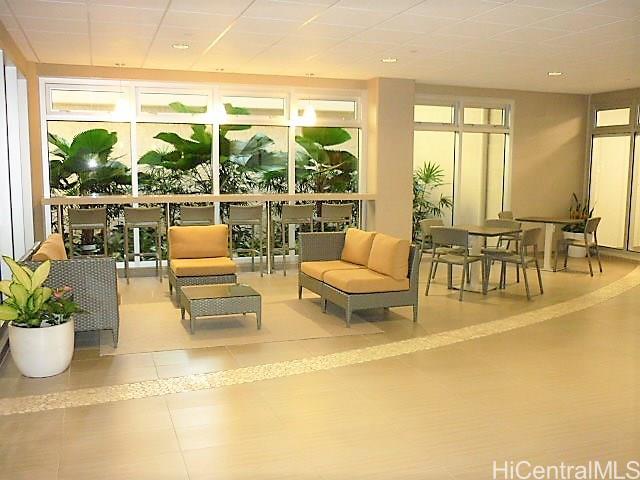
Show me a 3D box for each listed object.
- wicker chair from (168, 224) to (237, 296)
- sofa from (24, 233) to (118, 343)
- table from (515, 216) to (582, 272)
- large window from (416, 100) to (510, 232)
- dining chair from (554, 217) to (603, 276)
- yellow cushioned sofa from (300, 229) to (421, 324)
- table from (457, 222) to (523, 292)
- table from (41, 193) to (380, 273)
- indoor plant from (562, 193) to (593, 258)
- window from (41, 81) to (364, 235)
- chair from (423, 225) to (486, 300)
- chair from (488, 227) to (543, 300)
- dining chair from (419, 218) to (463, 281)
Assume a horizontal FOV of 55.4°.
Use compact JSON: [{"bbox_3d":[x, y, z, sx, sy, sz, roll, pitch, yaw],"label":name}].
[{"bbox_3d":[-1.353,0.268,6.942,0.650,0.820,0.740,-1,7,-15],"label":"wicker chair"},{"bbox_3d":[-2.207,0.420,5.546,0.740,0.820,1.360,-2,7,-17],"label":"sofa"},{"bbox_3d":[3.384,0.073,9.003,0.760,0.725,0.760,6,9,40],"label":"table"},{"bbox_3d":[2.138,-1.008,9.556,1.900,2.390,0.130,-2,7,-19],"label":"large window"},{"bbox_3d":[3.739,0.070,8.768,0.540,0.790,0.475,6,9,41],"label":"dining chair"},{"bbox_3d":[0.372,0.335,6.427,0.750,0.820,1.380,-2,7,-20],"label":"yellow cushioned sofa"},{"bbox_3d":[1.939,0.240,7.636,0.780,0.755,0.780,6,9,42],"label":"table"},{"bbox_3d":[-1.327,-0.050,8.250,4.364,1.085,0.420,-2,7,-19],"label":"table"},{"bbox_3d":[4.311,-0.232,10.195,0.490,1.070,0.490,-2,7,-19],"label":"indoor plant"},{"bbox_3d":[-1.451,-0.912,8.610,4.420,2.470,0.140,-2,7,-17],"label":"window"},{"bbox_3d":[1.633,0.263,7.238,0.500,0.795,0.570,6,9,42],"label":"chair"},{"bbox_3d":[2.293,0.248,7.142,0.540,0.790,0.475,6,9,40],"label":"chair"},{"bbox_3d":[1.575,0.166,7.817,0.540,0.790,0.475,6,8,39],"label":"dining chair"}]

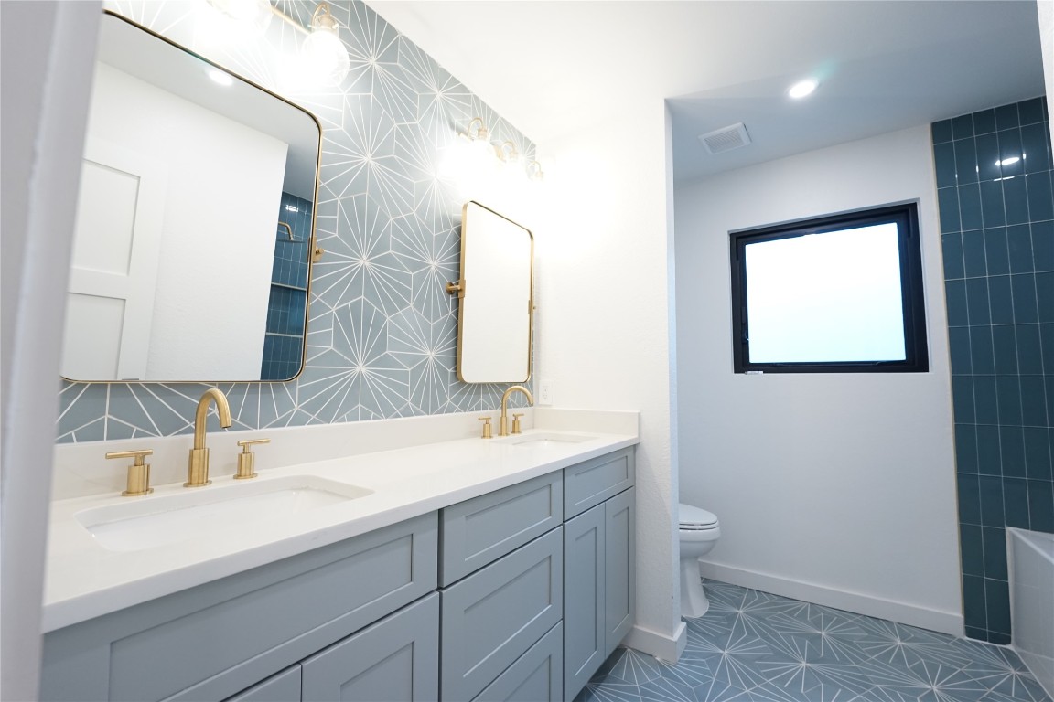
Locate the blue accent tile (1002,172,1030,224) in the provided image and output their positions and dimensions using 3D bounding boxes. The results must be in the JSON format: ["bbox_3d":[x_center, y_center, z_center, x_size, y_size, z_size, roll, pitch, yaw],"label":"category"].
[{"bbox_3d":[2.252,-0.691,1.889,0.072,0.226,0.010,-2,-5,32],"label":"blue accent tile"}]

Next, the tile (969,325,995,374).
[{"bbox_3d":[2.107,-0.004,1.899,0.074,0.228,0.010,-2,-6,35],"label":"tile"}]

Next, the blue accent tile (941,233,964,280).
[{"bbox_3d":[2.053,-0.456,1.977,0.074,0.228,0.010,-2,-6,35],"label":"blue accent tile"}]

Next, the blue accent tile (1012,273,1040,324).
[{"bbox_3d":[2.227,-0.234,1.836,0.074,0.228,0.010,-2,-6,35],"label":"blue accent tile"}]

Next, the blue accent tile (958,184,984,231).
[{"bbox_3d":[2.127,-0.687,1.967,0.072,0.226,0.010,-2,-5,32],"label":"blue accent tile"}]

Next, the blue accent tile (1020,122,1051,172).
[{"bbox_3d":[2.301,-0.918,1.859,0.075,0.229,0.010,-2,-5,35],"label":"blue accent tile"}]

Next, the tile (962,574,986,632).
[{"bbox_3d":[2.034,1.137,1.864,0.075,0.229,0.010,-2,-5,35],"label":"tile"}]

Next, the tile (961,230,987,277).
[{"bbox_3d":[2.111,-0.456,1.935,0.075,0.229,0.010,-2,-5,35],"label":"tile"}]

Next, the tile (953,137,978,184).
[{"bbox_3d":[2.114,-0.912,1.975,0.074,0.228,0.010,-2,-6,35],"label":"tile"}]

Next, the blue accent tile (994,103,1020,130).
[{"bbox_3d":[2.241,-1.087,1.915,0.075,0.117,0.010,-2,-5,35],"label":"blue accent tile"}]

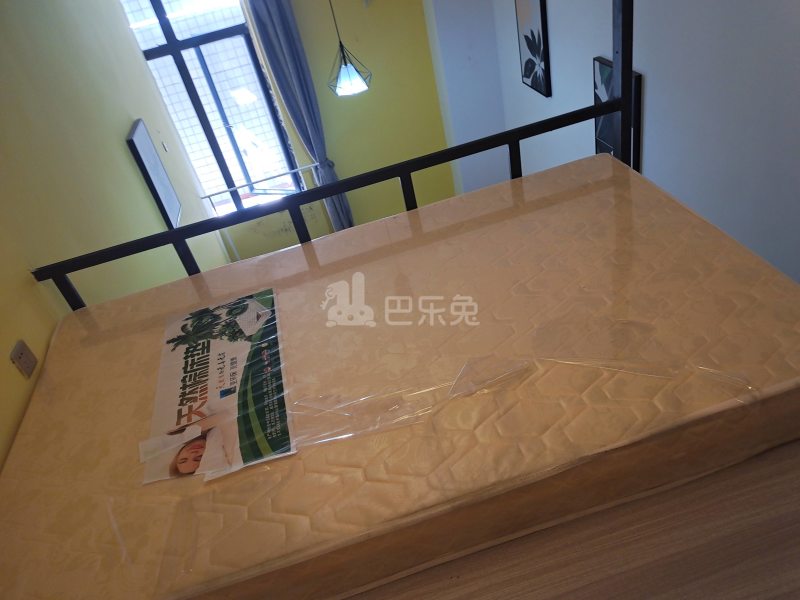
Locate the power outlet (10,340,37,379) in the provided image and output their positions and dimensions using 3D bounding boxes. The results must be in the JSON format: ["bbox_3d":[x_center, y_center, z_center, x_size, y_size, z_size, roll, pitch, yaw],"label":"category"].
[{"bbox_3d":[-1.097,0.174,1.755,0.011,0.086,0.086,-17,36,-5],"label":"power outlet"}]

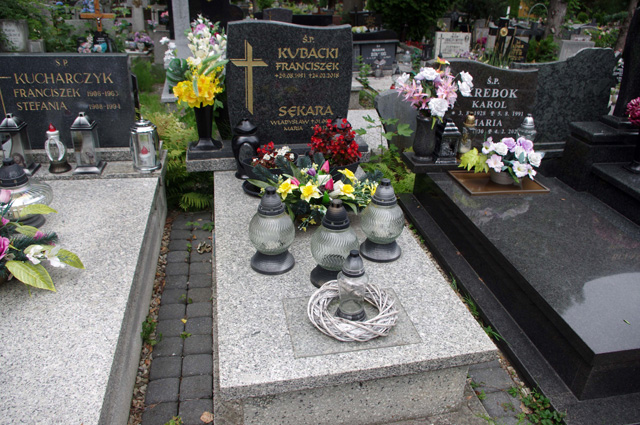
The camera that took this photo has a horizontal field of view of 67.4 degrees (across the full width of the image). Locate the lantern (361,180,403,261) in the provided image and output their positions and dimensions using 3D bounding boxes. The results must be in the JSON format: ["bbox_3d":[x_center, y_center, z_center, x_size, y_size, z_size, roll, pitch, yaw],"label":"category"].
[{"bbox_3d":[0.272,0.023,2.060,0.188,0.338,0.188,-3,22,-11],"label":"lantern"}]

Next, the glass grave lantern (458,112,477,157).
[{"bbox_3d":[0.896,-0.474,2.906,0.107,0.270,0.107,-4,30,-11],"label":"glass grave lantern"}]

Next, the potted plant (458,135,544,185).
[{"bbox_3d":[1.045,-0.312,2.738,0.490,0.285,0.330,-4,30,-11],"label":"potted plant"}]

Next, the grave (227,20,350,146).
[{"bbox_3d":[-0.172,-0.706,2.668,0.685,0.667,0.085,-4,30,-11],"label":"grave"}]

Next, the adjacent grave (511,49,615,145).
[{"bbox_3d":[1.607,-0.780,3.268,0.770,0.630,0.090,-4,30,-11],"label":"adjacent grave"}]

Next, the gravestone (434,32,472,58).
[{"bbox_3d":[2.000,-2.473,7.288,0.550,0.480,0.130,-3,22,-11],"label":"gravestone"}]

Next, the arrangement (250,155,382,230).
[{"bbox_3d":[-0.027,-0.108,2.248,0.590,0.270,0.390,-4,30,-11],"label":"arrangement"}]

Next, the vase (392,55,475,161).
[{"bbox_3d":[0.643,-0.572,2.747,0.440,0.590,0.330,-4,30,-11],"label":"vase"}]

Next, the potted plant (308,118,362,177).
[{"bbox_3d":[0.102,-0.371,2.804,0.311,0.361,0.311,-3,22,-11],"label":"potted plant"}]

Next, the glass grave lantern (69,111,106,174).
[{"bbox_3d":[-1.281,-0.384,2.621,0.153,0.316,0.153,-3,22,-11],"label":"glass grave lantern"}]

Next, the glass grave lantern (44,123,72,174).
[{"bbox_3d":[-1.425,-0.352,2.590,0.118,0.263,0.118,-3,22,-11],"label":"glass grave lantern"}]

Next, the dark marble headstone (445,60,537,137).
[{"bbox_3d":[0.951,-0.673,2.970,0.730,0.530,0.080,-4,30,-11],"label":"dark marble headstone"}]

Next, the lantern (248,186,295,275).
[{"bbox_3d":[-0.192,0.061,1.956,0.188,0.337,0.188,-3,22,-11],"label":"lantern"}]

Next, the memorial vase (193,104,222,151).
[{"bbox_3d":[-0.701,-0.530,2.915,0.192,0.263,0.192,-3,22,-11],"label":"memorial vase"}]

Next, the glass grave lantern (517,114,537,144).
[{"bbox_3d":[1.404,-0.533,3.225,0.133,0.244,0.133,-3,22,-11],"label":"glass grave lantern"}]

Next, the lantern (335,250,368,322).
[{"bbox_3d":[0.107,0.242,1.635,0.112,0.260,0.112,2,29,-1],"label":"lantern"}]

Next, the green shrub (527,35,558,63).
[{"bbox_3d":[2.754,-1.909,5.980,0.430,0.620,0.420,-4,30,-11],"label":"green shrub"}]

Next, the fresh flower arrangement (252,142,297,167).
[{"bbox_3d":[-0.245,-0.296,2.502,0.250,0.190,0.240,-4,30,-11],"label":"fresh flower arrangement"}]

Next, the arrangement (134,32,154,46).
[{"bbox_3d":[-2.526,-2.476,6.900,0.280,0.240,0.270,-3,22,-11],"label":"arrangement"}]

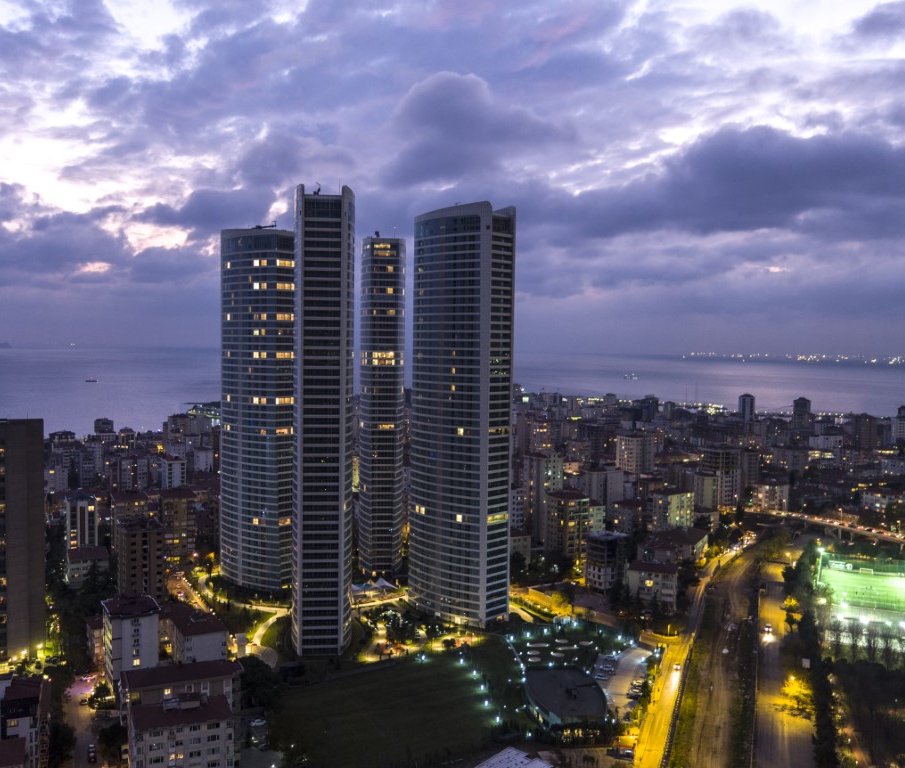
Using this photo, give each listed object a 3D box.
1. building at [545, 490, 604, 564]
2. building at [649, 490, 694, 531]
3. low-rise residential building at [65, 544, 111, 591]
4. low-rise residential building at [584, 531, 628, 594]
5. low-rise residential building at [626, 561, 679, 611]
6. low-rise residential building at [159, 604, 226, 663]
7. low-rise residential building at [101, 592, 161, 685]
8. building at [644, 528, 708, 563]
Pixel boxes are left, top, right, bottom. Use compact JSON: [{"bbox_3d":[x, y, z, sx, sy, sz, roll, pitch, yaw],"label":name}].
[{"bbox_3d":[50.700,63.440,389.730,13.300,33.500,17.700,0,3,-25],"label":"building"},{"bbox_3d":[111.850,66.200,455.210,17.000,26.800,14.000,-1,3,-30],"label":"building"},{"bbox_3d":[-146.060,75.570,365.130,17.500,15.000,13.300,1,2,4],"label":"low-rise residential building"},{"bbox_3d":[62.330,72.900,361.730,12.800,23.200,13.000,-1,3,-36],"label":"low-rise residential building"},{"bbox_3d":[74.110,74.030,328.570,17.300,16.000,12.000,1,2,14],"label":"low-rise residential building"},{"bbox_3d":[-80.960,77.430,273.970,16.500,15.000,26.000,-1,3,-28],"label":"low-rise residential building"},{"bbox_3d":[-91.760,72.000,252.890,13.300,24.800,15.800,-1,3,-30],"label":"low-rise residential building"},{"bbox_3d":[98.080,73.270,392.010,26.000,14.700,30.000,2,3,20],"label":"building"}]

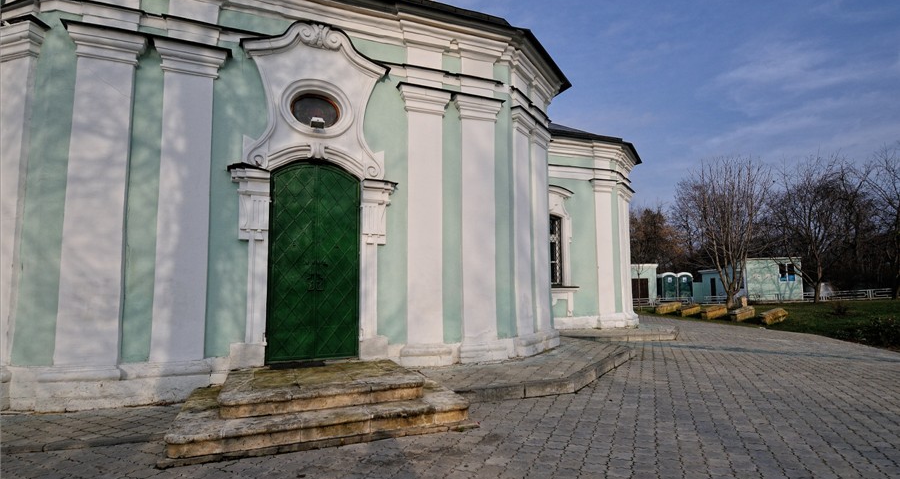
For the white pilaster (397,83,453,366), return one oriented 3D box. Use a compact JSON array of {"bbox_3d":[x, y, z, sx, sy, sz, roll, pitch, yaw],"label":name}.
[{"bbox_3d":[-0.413,-0.281,7.222,0.948,4.463,0.259,2,-6,-23],"label":"white pilaster"}]

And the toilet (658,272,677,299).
[{"bbox_3d":[16.844,3.653,34.856,1.120,2.220,1.120,-1,-5,5],"label":"toilet"}]

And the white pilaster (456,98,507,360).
[{"bbox_3d":[0.512,-0.233,7.620,0.972,4.463,0.259,2,-6,-23],"label":"white pilaster"}]

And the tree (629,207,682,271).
[{"bbox_3d":[20.939,1.283,45.904,6.800,8.800,6.500,-2,-6,24],"label":"tree"}]

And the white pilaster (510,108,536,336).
[{"bbox_3d":[1.296,-0.308,7.822,0.240,3.880,0.720,-3,-6,32],"label":"white pilaster"}]

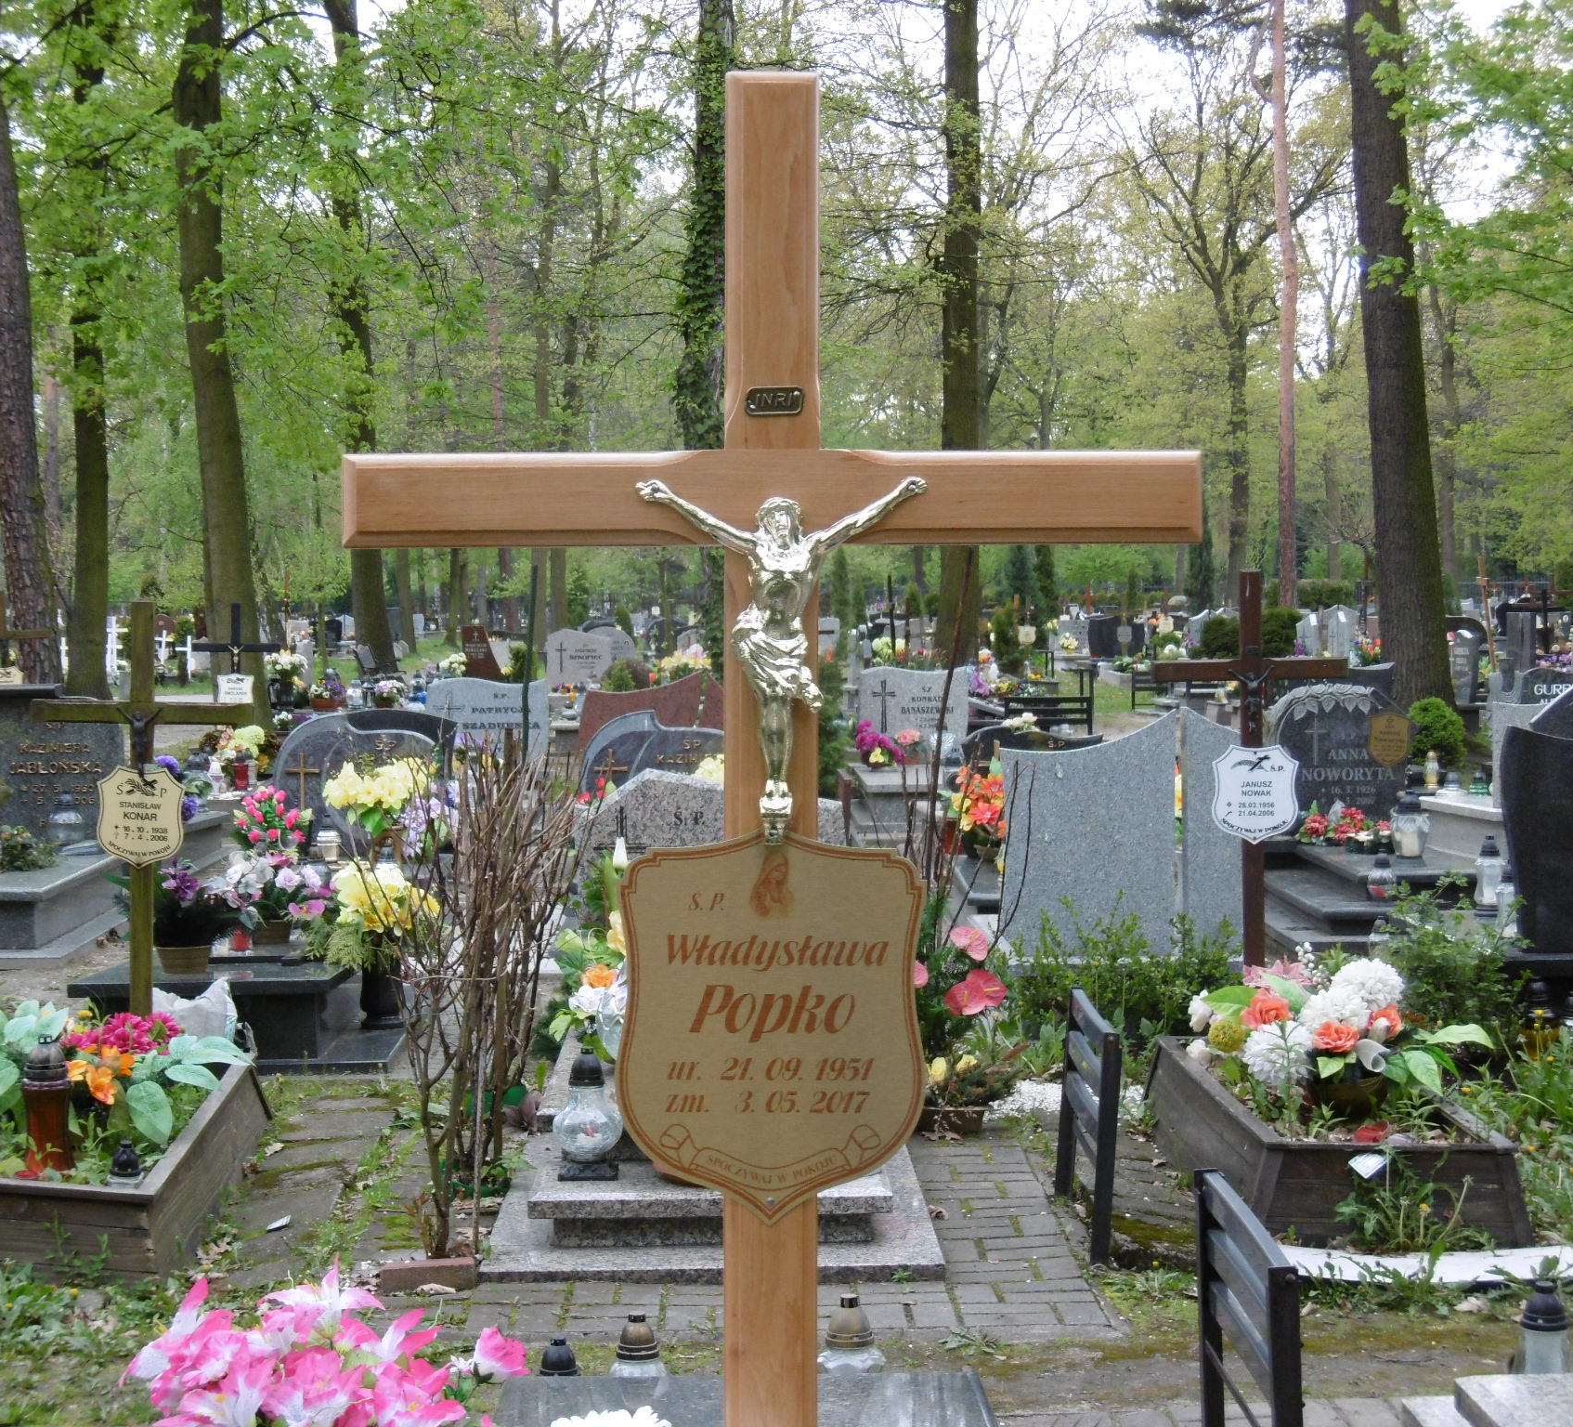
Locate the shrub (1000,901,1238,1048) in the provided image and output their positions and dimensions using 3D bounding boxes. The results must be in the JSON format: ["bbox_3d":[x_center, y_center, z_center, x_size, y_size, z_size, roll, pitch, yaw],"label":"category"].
[{"bbox_3d":[1.147,0.906,11.200,0.830,0.520,0.500,0,2,-2],"label":"shrub"}]

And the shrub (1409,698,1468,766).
[{"bbox_3d":[4.311,0.133,21.500,0.420,0.520,0.420,0,2,-2],"label":"shrub"}]

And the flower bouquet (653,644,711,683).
[{"bbox_3d":[-0.862,-0.370,26.500,0.470,0.380,0.400,0,2,-2],"label":"flower bouquet"}]

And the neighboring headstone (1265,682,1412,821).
[{"bbox_3d":[2.694,0.214,15.821,0.760,0.740,0.140,0,2,-1],"label":"neighboring headstone"}]

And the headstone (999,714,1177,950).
[{"bbox_3d":[1.059,0.423,11.326,0.620,0.840,0.120,0,2,-3],"label":"headstone"}]

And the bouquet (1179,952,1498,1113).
[{"bbox_3d":[1.437,0.832,8.460,0.740,0.370,0.500,0,2,-1],"label":"bouquet"}]

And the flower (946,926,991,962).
[{"bbox_3d":[0.537,0.675,9.534,0.125,0.105,0.070,0,2,-1],"label":"flower"}]

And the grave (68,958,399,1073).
[{"bbox_3d":[-1.890,0.950,11.347,1.100,0.300,2.000,0,2,-1],"label":"grave"}]

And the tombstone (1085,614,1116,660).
[{"bbox_3d":[5.431,-1.238,53.493,0.950,0.720,0.160,0,2,-3],"label":"tombstone"}]

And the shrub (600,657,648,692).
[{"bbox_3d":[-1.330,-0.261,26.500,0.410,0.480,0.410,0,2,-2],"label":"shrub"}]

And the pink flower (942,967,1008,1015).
[{"bbox_3d":[0.582,0.859,10.000,0.200,0.150,0.120,0,2,-2],"label":"pink flower"}]

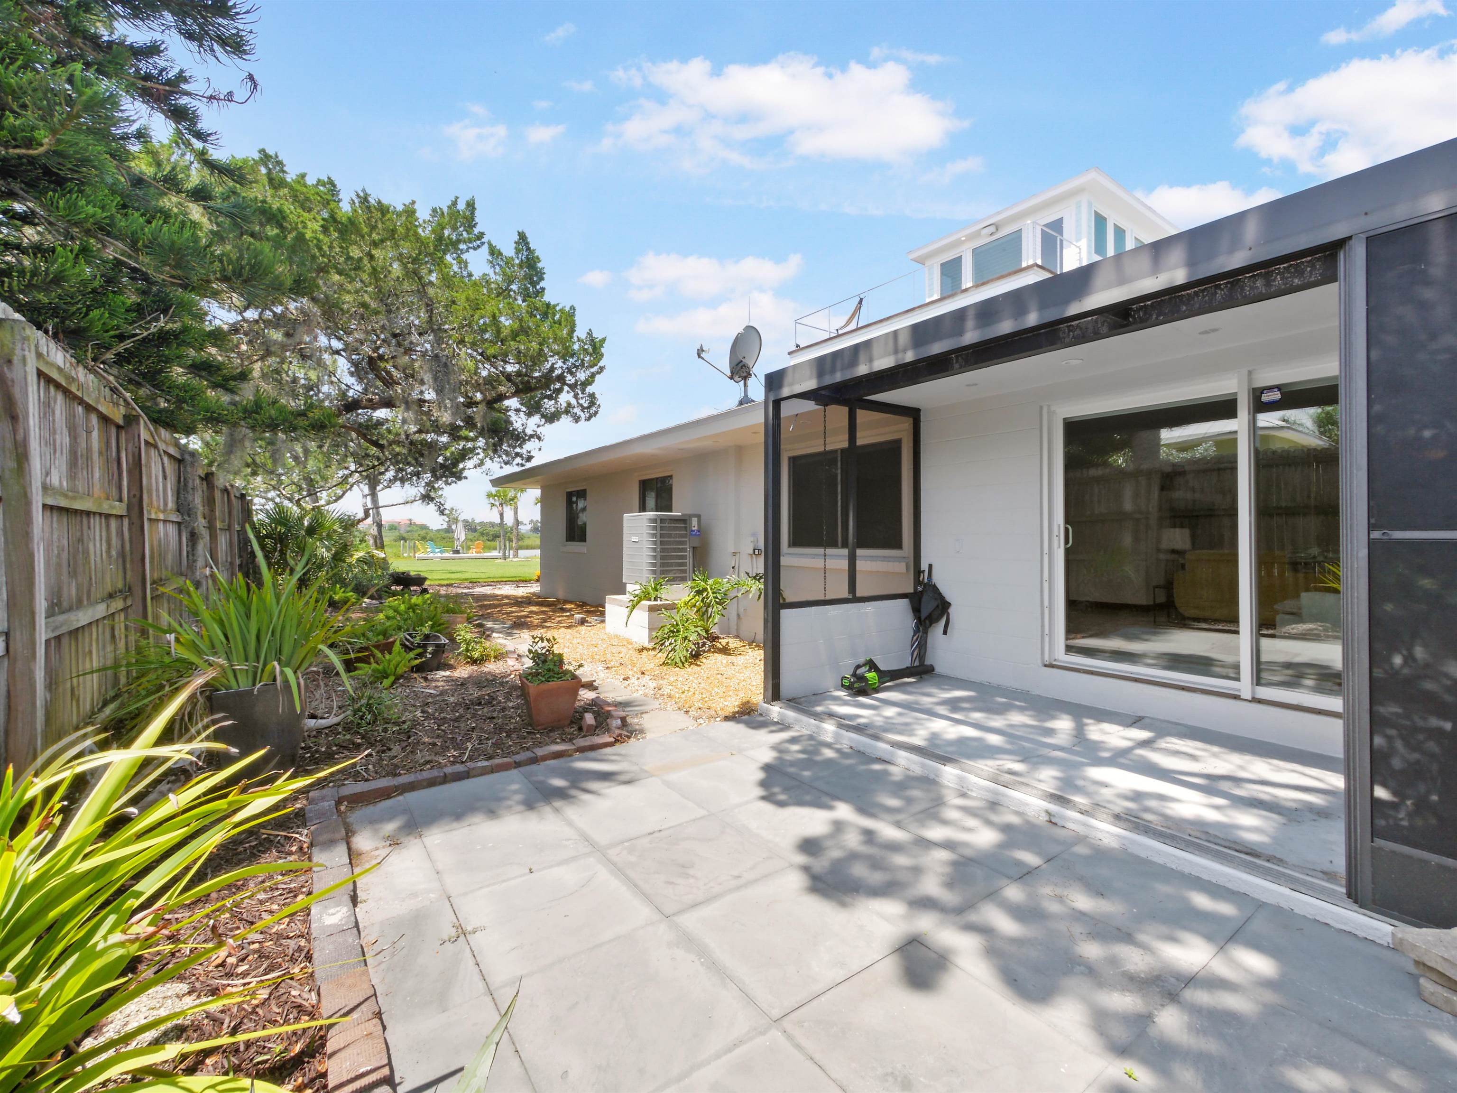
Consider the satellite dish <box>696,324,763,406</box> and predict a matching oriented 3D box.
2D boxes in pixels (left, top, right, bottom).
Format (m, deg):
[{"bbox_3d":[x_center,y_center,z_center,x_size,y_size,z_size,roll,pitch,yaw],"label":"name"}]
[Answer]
[{"bbox_3d":[0.000,-1.960,6.350,0.750,0.870,0.580,0,1,29],"label":"satellite dish"}]

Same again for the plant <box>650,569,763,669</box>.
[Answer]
[{"bbox_3d":[-0.240,0.760,6.350,1.100,0.950,1.200,0,1,-38],"label":"plant"}]

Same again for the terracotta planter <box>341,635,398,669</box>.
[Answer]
[{"bbox_3d":[-3.530,1.050,5.750,0.480,0.250,0.550,0,0,0],"label":"terracotta planter"}]

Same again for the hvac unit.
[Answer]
[{"bbox_3d":[-0.977,0.027,8.262,0.760,0.956,0.740,-1,1,-37],"label":"hvac unit"}]

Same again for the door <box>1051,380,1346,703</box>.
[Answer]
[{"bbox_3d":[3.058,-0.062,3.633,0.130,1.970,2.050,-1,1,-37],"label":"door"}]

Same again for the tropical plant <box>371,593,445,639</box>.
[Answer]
[{"bbox_3d":[-3.880,0.830,7.150,0.880,0.520,0.800,0,0,0],"label":"tropical plant"}]

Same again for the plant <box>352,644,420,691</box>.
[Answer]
[{"bbox_3d":[-2.960,1.010,5.100,0.550,0.340,0.500,0,0,0],"label":"plant"}]

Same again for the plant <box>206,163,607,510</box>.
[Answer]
[{"bbox_3d":[-8.800,-5.100,16.300,9.300,9.200,7.500,0,0,0],"label":"plant"}]

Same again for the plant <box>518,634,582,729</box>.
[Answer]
[{"bbox_3d":[-1.245,0.927,4.147,0.350,0.620,0.340,0,1,-24],"label":"plant"}]

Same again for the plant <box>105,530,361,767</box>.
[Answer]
[{"bbox_3d":[-2.930,0.595,3.602,1.080,1.340,1.060,-1,1,-37],"label":"plant"}]

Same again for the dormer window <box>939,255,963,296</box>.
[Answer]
[{"bbox_3d":[6.540,-7.920,17.330,0.120,1.150,0.760,0,1,-38],"label":"dormer window"}]

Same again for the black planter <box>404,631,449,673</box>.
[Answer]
[{"bbox_3d":[-3.062,1.039,5.990,0.410,0.350,0.410,-1,1,-30],"label":"black planter"}]

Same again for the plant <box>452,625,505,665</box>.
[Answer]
[{"bbox_3d":[-2.693,1.022,6.370,0.500,0.370,0.480,0,1,-25],"label":"plant"}]

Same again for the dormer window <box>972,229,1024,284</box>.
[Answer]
[{"bbox_3d":[7.390,-7.910,16.200,0.120,1.150,1.480,0,1,-38],"label":"dormer window"}]

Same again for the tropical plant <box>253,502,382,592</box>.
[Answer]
[{"bbox_3d":[-8.484,0.082,12.205,2.100,1.960,2.000,-1,1,-37],"label":"tropical plant"}]

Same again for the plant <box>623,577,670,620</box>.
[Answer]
[{"bbox_3d":[-1.008,0.631,7.363,0.550,0.520,0.480,0,1,0],"label":"plant"}]

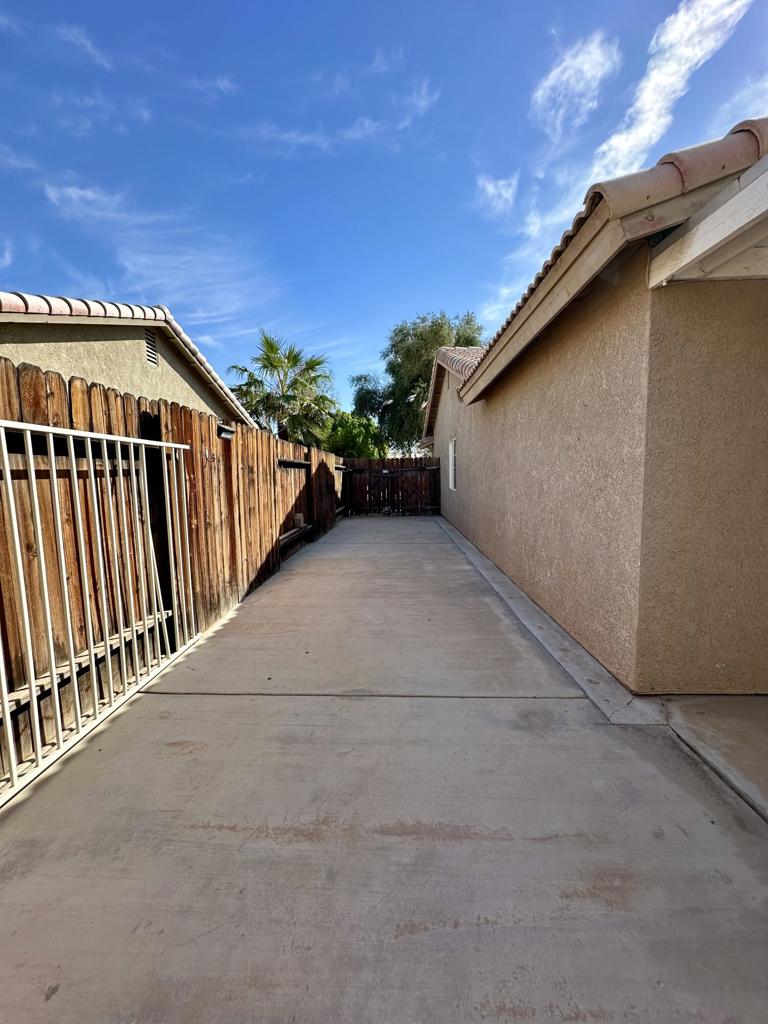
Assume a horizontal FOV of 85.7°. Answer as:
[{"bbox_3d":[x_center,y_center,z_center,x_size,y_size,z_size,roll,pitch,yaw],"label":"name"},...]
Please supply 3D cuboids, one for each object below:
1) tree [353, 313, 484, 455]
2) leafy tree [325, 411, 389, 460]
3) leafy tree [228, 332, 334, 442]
[{"bbox_3d":[1.822,-5.262,21.104,7.030,9.430,6.680,0,5,0],"label":"tree"},{"bbox_3d":[-1.330,-2.254,17.667,3.070,4.080,2.920,0,5,0],"label":"leafy tree"},{"bbox_3d":[-3.893,-3.490,16.046,4.110,6.840,4.110,0,5,0],"label":"leafy tree"}]

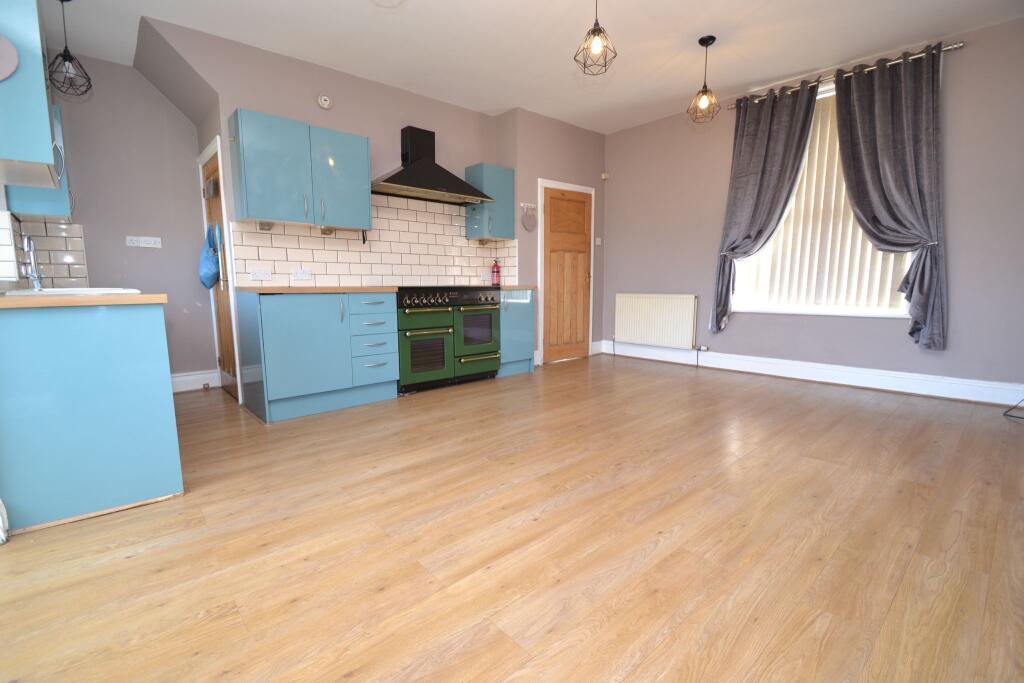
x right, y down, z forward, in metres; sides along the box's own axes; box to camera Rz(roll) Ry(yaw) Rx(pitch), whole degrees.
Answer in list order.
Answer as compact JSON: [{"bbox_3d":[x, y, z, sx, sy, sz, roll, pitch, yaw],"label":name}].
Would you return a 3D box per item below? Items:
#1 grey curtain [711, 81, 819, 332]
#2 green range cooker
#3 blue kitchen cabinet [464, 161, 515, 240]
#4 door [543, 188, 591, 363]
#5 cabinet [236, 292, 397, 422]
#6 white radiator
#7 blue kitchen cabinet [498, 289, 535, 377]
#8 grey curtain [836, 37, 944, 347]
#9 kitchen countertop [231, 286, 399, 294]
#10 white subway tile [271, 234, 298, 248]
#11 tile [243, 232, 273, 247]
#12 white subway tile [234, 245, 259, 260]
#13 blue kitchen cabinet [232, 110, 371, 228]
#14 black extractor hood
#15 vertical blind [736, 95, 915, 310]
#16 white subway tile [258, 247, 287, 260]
[{"bbox_3d":[2.399,-1.202,4.133,0.170,2.300,0.840,-7,10,-42],"label":"grey curtain"},{"bbox_3d":[-0.699,-0.054,4.047,1.078,0.921,0.616,-7,10,-42],"label":"green range cooker"},{"bbox_3d":[-0.226,-1.431,4.516,0.420,0.737,0.302,-7,10,-42],"label":"blue kitchen cabinet"},{"bbox_3d":[0.666,-0.763,5.145,0.787,2.012,0.045,-6,9,-37],"label":"door"},{"bbox_3d":[-1.492,0.055,3.364,0.986,0.877,0.612,-7,10,-42],"label":"cabinet"},{"bbox_3d":[1.716,-0.260,5.161,0.080,0.618,1.016,-7,10,-42],"label":"white radiator"},{"bbox_3d":[-0.127,-0.104,4.580,0.461,0.880,0.575,-7,10,-42],"label":"blue kitchen cabinet"},{"bbox_3d":[3.043,-1.111,3.441,0.170,2.290,0.860,-7,10,-42],"label":"grey curtain"},{"bbox_3d":[-1.492,-0.400,3.309,1.005,0.040,0.630,-7,10,-42],"label":"kitchen countertop"},{"bbox_3d":[-1.794,-0.797,3.386,0.195,0.100,0.010,-7,10,-42],"label":"white subway tile"},{"bbox_3d":[-1.944,-0.775,3.269,0.198,0.098,0.010,-7,10,-42],"label":"tile"},{"bbox_3d":[-2.002,-0.667,3.228,0.159,0.101,0.010,-7,10,-42],"label":"white subway tile"},{"bbox_3d":[-1.603,-1.258,3.322,0.913,0.737,0.305,-7,10,-42],"label":"blue kitchen cabinet"},{"bbox_3d":[-0.751,-1.652,3.952,1.190,0.618,0.470,-7,10,-42],"label":"black extractor hood"},{"bbox_3d":[2.860,-1.269,3.945,0.072,1.909,1.421,-7,10,-42],"label":"vertical blind"},{"bbox_3d":[-1.865,-0.684,3.334,0.196,0.099,0.010,-7,10,-42],"label":"white subway tile"}]

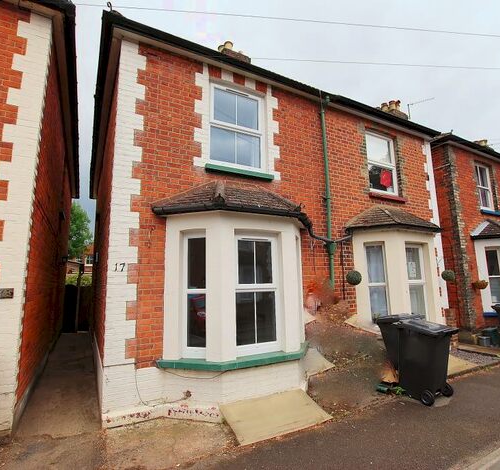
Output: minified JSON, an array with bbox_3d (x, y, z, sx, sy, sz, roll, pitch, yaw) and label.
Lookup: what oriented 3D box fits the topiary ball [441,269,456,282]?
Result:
[{"bbox_3d":[4.614,0.941,6.795,0.300,0.300,0.300,3,-9,-28],"label":"topiary ball"}]

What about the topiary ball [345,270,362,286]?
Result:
[{"bbox_3d":[1.890,0.794,5.337,0.300,0.300,0.300,-1,-8,0],"label":"topiary ball"}]

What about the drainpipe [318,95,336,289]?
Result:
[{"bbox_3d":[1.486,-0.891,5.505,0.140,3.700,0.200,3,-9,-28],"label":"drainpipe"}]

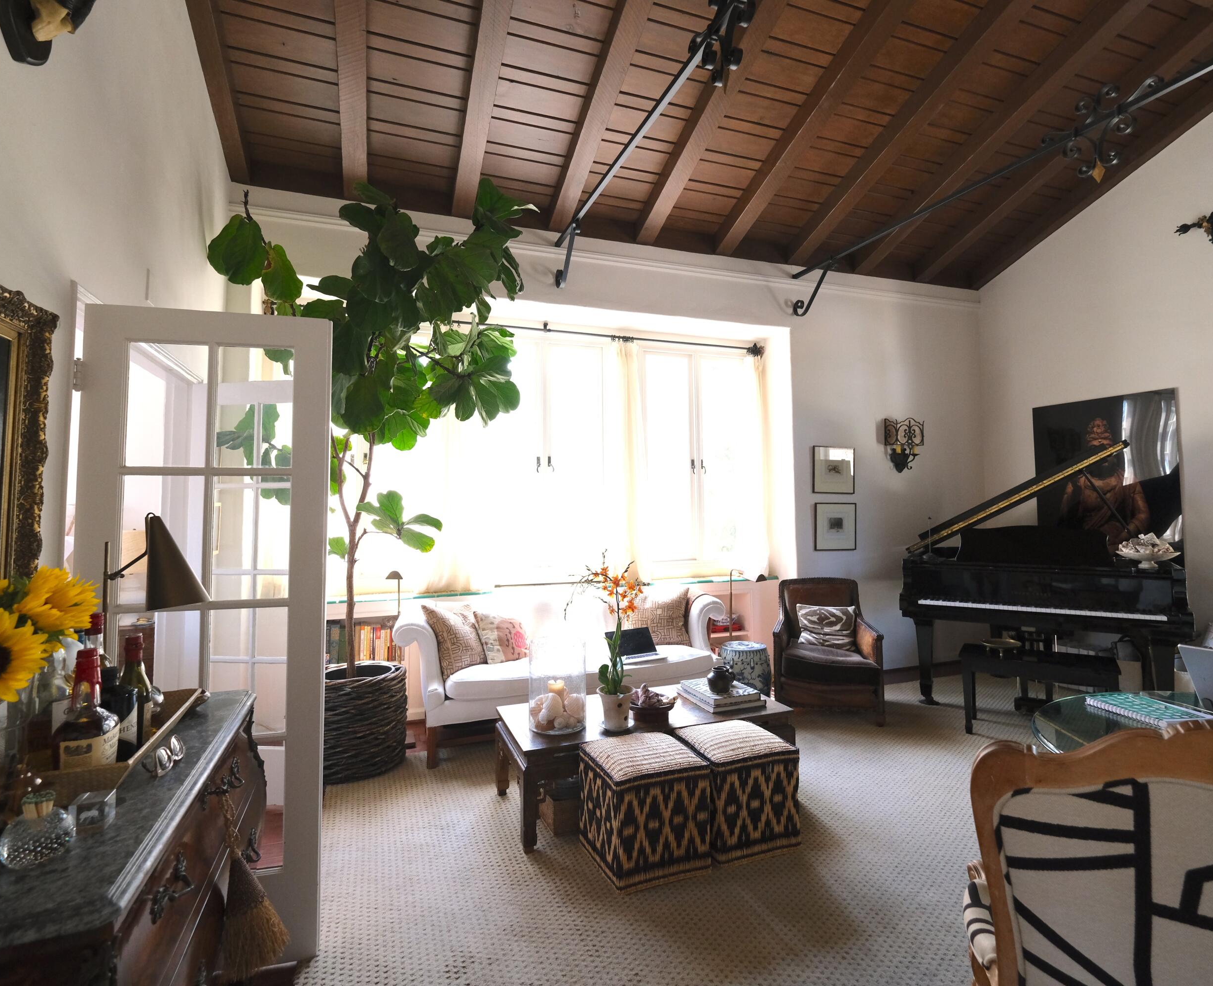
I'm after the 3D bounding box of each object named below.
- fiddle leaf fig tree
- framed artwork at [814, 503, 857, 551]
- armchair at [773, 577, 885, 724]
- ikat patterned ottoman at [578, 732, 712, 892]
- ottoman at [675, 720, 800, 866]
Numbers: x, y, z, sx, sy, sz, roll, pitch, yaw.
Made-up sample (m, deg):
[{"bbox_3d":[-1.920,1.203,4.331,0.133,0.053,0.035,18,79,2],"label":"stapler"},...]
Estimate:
[{"bbox_3d":[-1.201,-0.306,3.373,1.600,2.570,1.300,0,-3,-19],"label":"fiddle leaf fig tree"},{"bbox_3d":[1.835,0.276,4.937,0.399,0.381,0.024,1,-3,-19],"label":"framed artwork"},{"bbox_3d":[1.480,1.074,4.331,0.650,0.850,0.743,-1,-3,7],"label":"armchair"},{"bbox_3d":[0.143,1.216,2.428,0.389,0.411,0.397,1,-3,-23],"label":"ikat patterned ottoman"},{"bbox_3d":[0.525,1.216,2.548,0.369,0.376,0.357,1,-4,-22],"label":"ottoman"}]

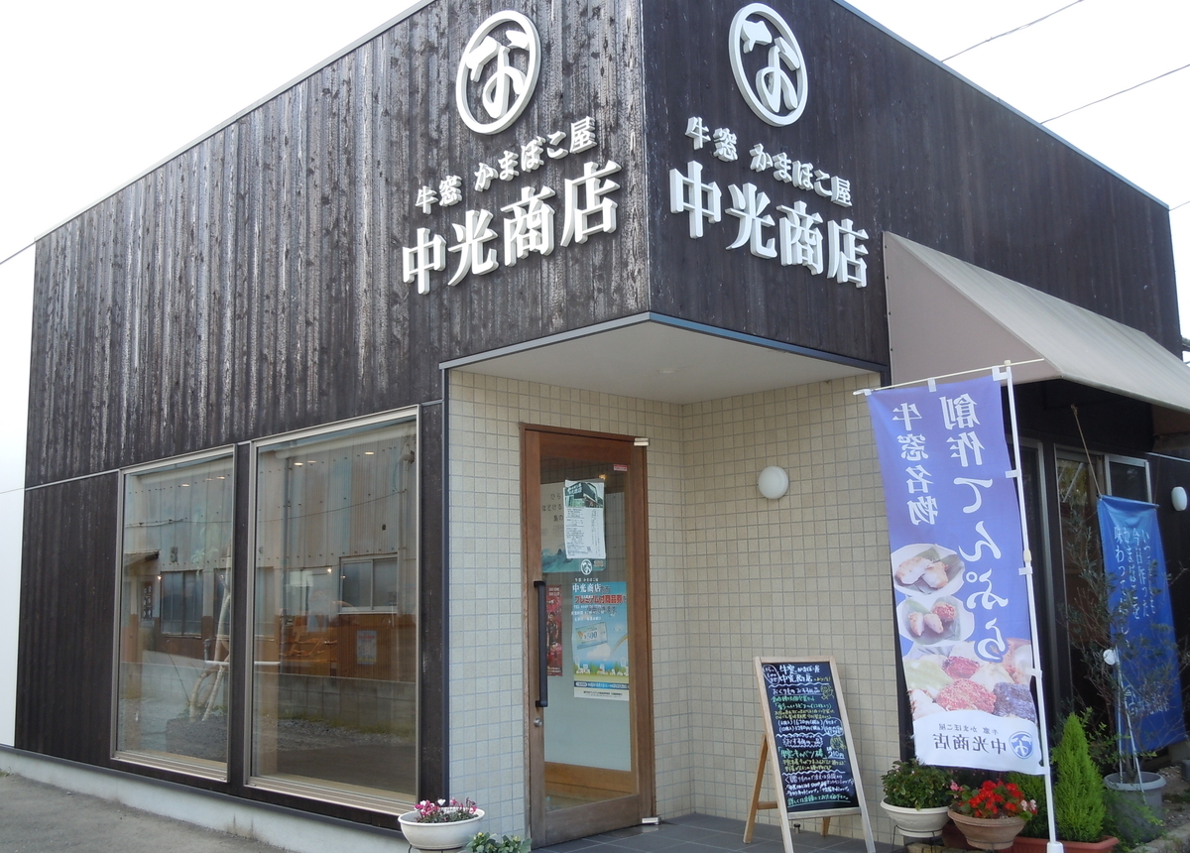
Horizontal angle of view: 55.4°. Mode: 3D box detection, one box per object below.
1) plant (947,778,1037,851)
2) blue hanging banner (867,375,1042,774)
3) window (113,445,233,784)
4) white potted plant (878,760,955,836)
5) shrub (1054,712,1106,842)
[{"bbox_3d":[1.707,1.671,4.900,0.355,0.275,0.350,-9,-11,44],"label":"plant"},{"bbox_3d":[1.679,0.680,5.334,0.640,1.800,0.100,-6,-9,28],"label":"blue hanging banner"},{"bbox_3d":[-2.806,1.218,7.490,1.690,2.030,0.100,-9,-11,44],"label":"window"},{"bbox_3d":[1.456,1.667,5.100,0.350,0.320,0.350,-9,-11,44],"label":"white potted plant"},{"bbox_3d":[2.252,1.631,5.280,0.230,0.580,0.230,-9,-11,44],"label":"shrub"}]

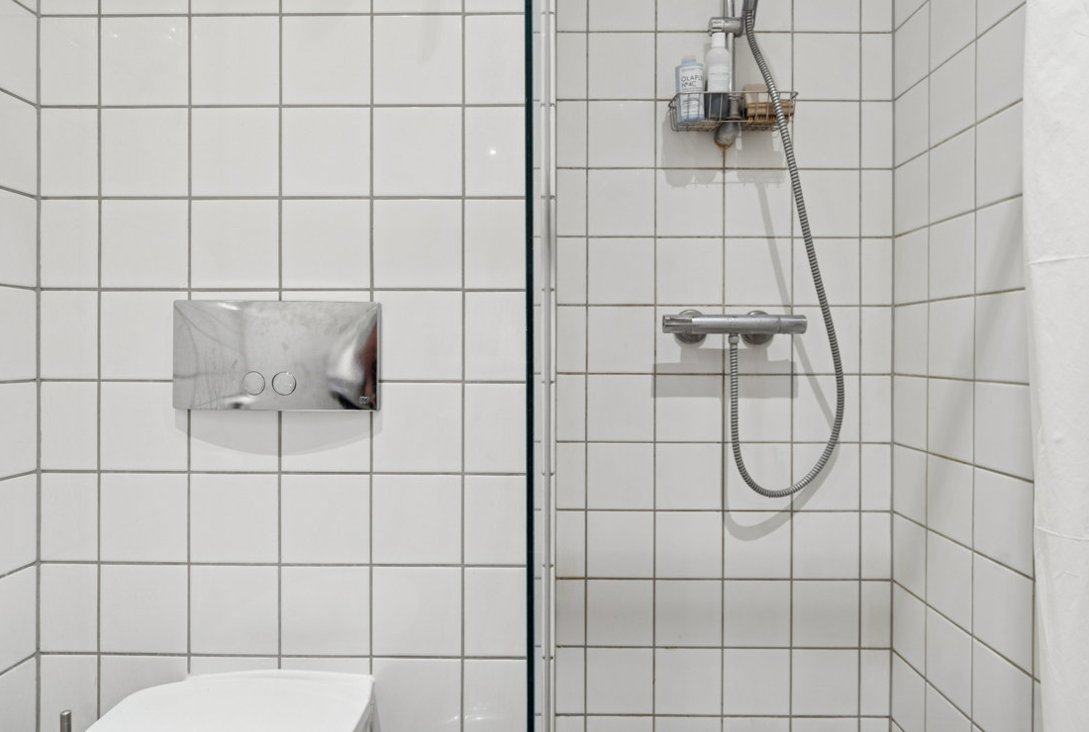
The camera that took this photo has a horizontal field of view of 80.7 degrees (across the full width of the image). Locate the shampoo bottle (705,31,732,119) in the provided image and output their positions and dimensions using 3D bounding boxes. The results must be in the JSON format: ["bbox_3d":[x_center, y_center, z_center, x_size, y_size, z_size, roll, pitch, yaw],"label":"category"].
[{"bbox_3d":[0.363,-0.603,1.335,0.051,0.178,0.051,0,0,0],"label":"shampoo bottle"}]

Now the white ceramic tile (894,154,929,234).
[{"bbox_3d":[0.768,-0.355,1.336,0.010,0.147,0.133,0,0,1],"label":"white ceramic tile"}]

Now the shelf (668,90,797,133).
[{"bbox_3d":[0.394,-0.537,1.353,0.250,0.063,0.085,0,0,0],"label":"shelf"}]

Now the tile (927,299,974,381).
[{"bbox_3d":[0.775,-0.051,1.216,0.010,0.149,0.146,0,0,1],"label":"tile"}]

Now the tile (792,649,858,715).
[{"bbox_3d":[0.615,0.694,1.410,0.147,0.147,0.010,0,0,0],"label":"tile"}]

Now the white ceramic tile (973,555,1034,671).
[{"bbox_3d":[0.757,0.401,1.056,0.010,0.146,0.146,0,1,2],"label":"white ceramic tile"}]

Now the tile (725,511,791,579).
[{"bbox_3d":[0.475,0.400,1.429,0.149,0.149,0.010,0,0,0],"label":"tile"}]

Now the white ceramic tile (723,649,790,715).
[{"bbox_3d":[0.465,0.693,1.411,0.147,0.147,0.010,0,0,0],"label":"white ceramic tile"}]

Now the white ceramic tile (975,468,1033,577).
[{"bbox_3d":[0.760,0.251,1.059,0.010,0.147,0.146,0,0,1],"label":"white ceramic tile"}]

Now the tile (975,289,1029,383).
[{"bbox_3d":[0.761,-0.048,1.059,0.010,0.147,0.143,0,0,1],"label":"tile"}]

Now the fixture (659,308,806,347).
[{"bbox_3d":[0.402,-0.084,1.378,0.304,0.077,0.090,0,0,0],"label":"fixture"}]

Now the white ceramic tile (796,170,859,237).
[{"bbox_3d":[0.619,-0.358,1.411,0.147,0.147,0.010,0,0,0],"label":"white ceramic tile"}]

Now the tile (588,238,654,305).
[{"bbox_3d":[0.168,-0.209,1.411,0.146,0.146,0.010,0,0,0],"label":"tile"}]

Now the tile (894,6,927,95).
[{"bbox_3d":[0.767,-0.654,1.335,0.010,0.147,0.142,0,0,1],"label":"tile"}]

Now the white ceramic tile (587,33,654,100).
[{"bbox_3d":[0.170,-0.659,1.413,0.147,0.147,0.010,0,0,0],"label":"white ceramic tile"}]

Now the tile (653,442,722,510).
[{"bbox_3d":[0.317,0.243,1.411,0.147,0.147,0.010,0,0,0],"label":"tile"}]

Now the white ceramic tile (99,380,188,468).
[{"bbox_3d":[-0.665,0.101,1.071,0.149,0.149,0.010,0,0,1],"label":"white ceramic tile"}]

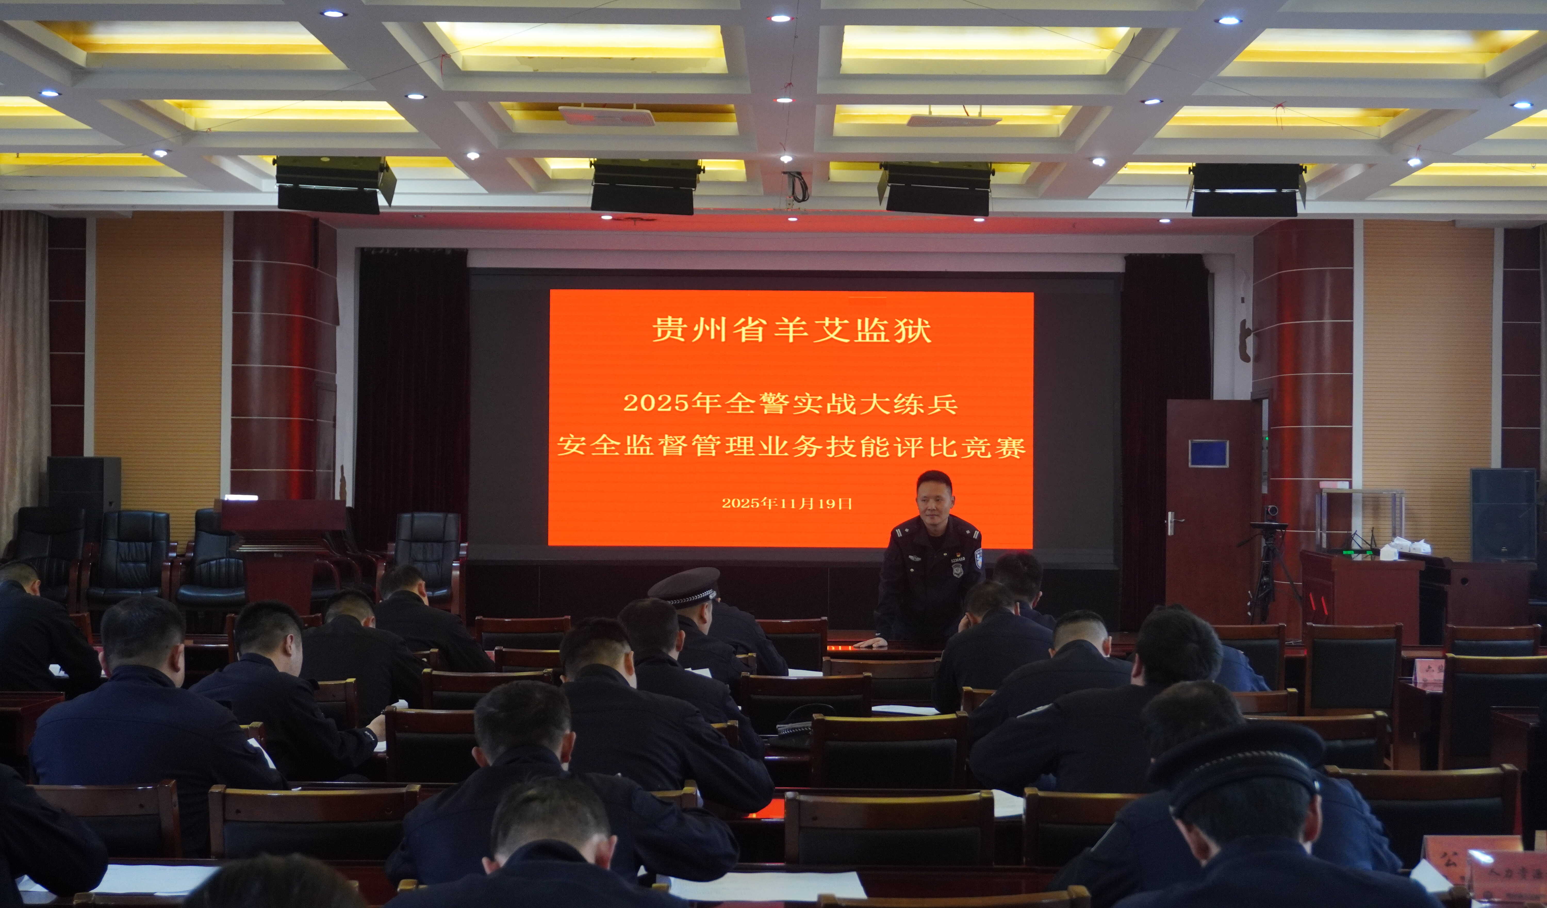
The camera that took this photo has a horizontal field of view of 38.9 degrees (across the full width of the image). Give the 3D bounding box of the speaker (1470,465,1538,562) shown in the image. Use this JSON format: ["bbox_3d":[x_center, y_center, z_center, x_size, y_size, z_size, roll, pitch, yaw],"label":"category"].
[{"bbox_3d":[5.268,0.445,15.800,0.450,0.710,0.450,0,-1,19],"label":"speaker"}]

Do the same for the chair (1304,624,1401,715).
[{"bbox_3d":[2.629,1.242,10.140,0.450,0.915,0.520,1,-1,1],"label":"chair"}]

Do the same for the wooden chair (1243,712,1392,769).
[{"bbox_3d":[1.510,1.183,6.360,0.450,0.915,0.520,1,-1,1],"label":"wooden chair"}]

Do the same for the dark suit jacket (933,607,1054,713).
[{"bbox_3d":[0.867,0.882,8.496,0.510,0.620,0.480,0,-1,-4],"label":"dark suit jacket"}]

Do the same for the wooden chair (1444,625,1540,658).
[{"bbox_3d":[3.314,1.253,10.338,0.450,0.920,0.530,0,-1,1],"label":"wooden chair"}]

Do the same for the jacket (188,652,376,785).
[{"bbox_3d":[-1.339,0.854,6.000,0.550,0.610,0.500,0,-1,16],"label":"jacket"}]

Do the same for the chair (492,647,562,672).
[{"bbox_3d":[-0.849,1.203,8.645,0.450,0.920,0.530,0,-1,1],"label":"chair"}]

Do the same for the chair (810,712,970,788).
[{"bbox_3d":[0.290,1.178,6.302,0.450,0.920,0.530,0,-1,-6],"label":"chair"}]

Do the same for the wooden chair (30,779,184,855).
[{"bbox_3d":[-1.532,1.194,5.031,0.450,0.950,0.550,1,-1,1],"label":"wooden chair"}]

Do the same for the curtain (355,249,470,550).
[{"bbox_3d":[-2.836,-0.166,17.200,0.892,2.875,0.150,1,-1,1],"label":"curtain"}]

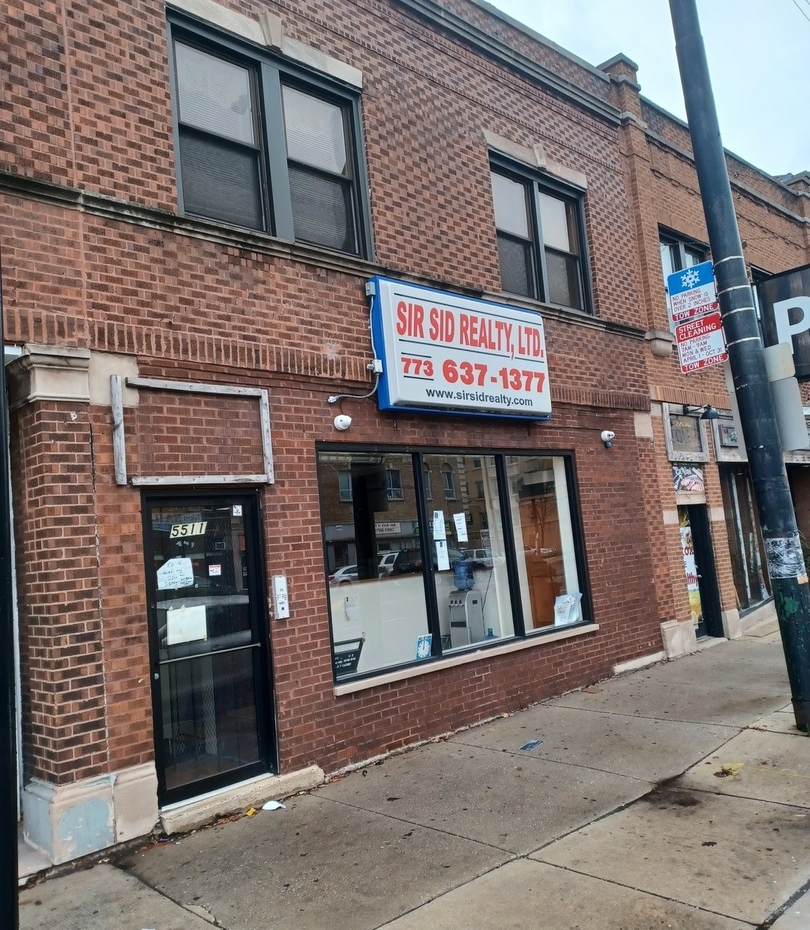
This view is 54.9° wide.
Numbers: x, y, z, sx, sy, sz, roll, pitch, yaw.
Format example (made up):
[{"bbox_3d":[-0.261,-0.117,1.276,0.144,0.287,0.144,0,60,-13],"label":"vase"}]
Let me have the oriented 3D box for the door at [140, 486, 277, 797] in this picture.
[{"bbox_3d":[-1.426,1.262,5.729,0.978,2.141,0.090,0,-7,-44],"label":"door"}]

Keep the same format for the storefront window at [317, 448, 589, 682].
[{"bbox_3d":[0.675,0.829,7.838,3.813,1.978,0.110,0,-7,-44],"label":"storefront window"}]

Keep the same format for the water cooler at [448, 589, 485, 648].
[{"bbox_3d":[0.847,2.126,10.484,0.305,0.886,0.345,-9,-7,44],"label":"water cooler"}]

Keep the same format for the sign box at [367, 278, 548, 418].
[{"bbox_3d":[0.649,-1.092,7.825,2.407,1.184,0.204,0,-7,-44],"label":"sign box"}]

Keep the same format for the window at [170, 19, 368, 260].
[{"bbox_3d":[-1.100,-2.705,6.695,1.982,1.630,0.110,0,-7,-44],"label":"window"}]

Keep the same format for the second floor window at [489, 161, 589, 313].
[{"bbox_3d":[1.638,-2.726,9.408,2.006,1.641,0.110,0,-7,-44],"label":"second floor window"}]

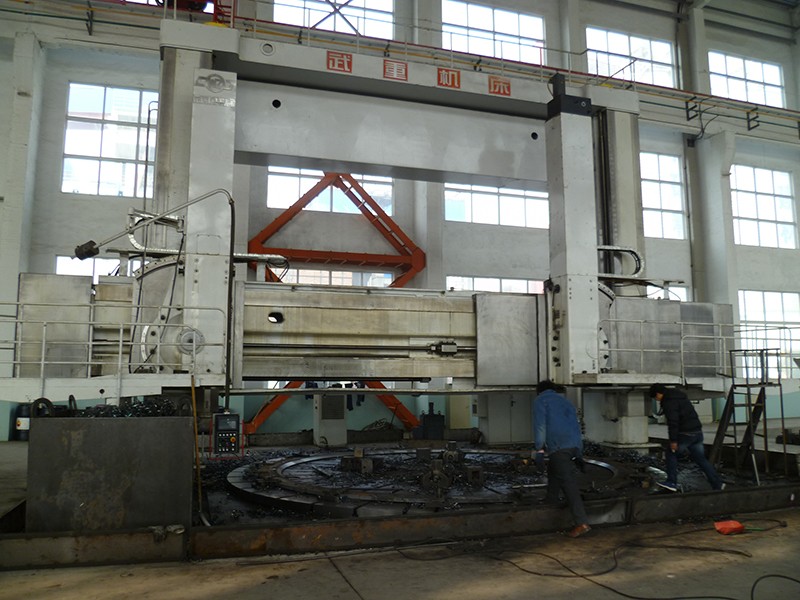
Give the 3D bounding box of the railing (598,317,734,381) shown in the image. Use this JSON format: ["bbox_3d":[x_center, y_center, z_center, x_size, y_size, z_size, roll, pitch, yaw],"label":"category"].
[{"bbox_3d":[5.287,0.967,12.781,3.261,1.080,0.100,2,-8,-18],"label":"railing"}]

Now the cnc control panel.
[{"bbox_3d":[-2.355,1.822,8.800,0.370,0.560,0.180,3,-8,-21],"label":"cnc control panel"}]

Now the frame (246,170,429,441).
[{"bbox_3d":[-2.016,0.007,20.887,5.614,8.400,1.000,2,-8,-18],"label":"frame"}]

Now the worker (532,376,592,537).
[{"bbox_3d":[1.734,1.681,6.950,0.530,1.570,0.660,1,-7,-12],"label":"worker"}]

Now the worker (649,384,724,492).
[{"bbox_3d":[4.029,1.941,9.100,0.930,1.470,0.500,-1,-7,5],"label":"worker"}]

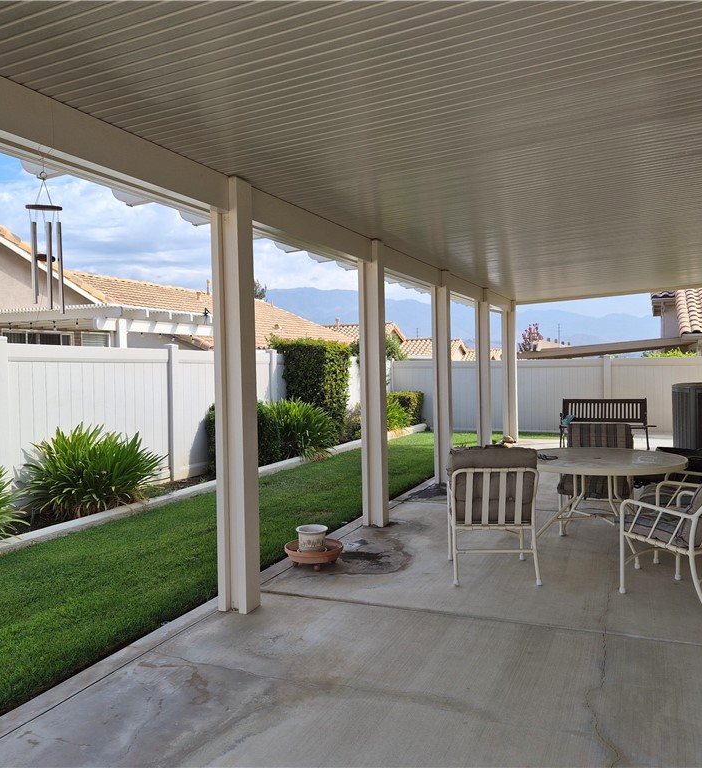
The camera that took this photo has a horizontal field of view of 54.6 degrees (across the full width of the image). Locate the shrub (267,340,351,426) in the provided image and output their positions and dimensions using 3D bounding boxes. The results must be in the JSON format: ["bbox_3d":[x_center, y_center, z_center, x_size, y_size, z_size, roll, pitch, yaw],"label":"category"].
[{"bbox_3d":[-0.668,0.193,11.773,1.110,1.781,0.949,-1,1,24],"label":"shrub"}]

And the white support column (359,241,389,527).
[{"bbox_3d":[0.217,0.012,6.341,0.185,2.608,0.165,-1,1,24],"label":"white support column"}]

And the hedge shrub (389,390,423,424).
[{"bbox_3d":[1.321,0.613,16.825,0.800,0.860,0.750,-1,1,24],"label":"hedge shrub"}]

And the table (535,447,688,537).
[{"bbox_3d":[1.992,0.963,5.487,1.300,0.735,1.300,-1,1,24],"label":"table"}]

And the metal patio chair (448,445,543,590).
[{"bbox_3d":[1.009,0.893,4.878,0.610,0.945,0.768,-1,1,4],"label":"metal patio chair"}]

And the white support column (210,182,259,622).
[{"bbox_3d":[-0.724,0.085,4.262,0.185,2.659,0.170,-1,1,24],"label":"white support column"}]

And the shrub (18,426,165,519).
[{"bbox_3d":[-2.606,0.897,6.920,1.051,0.847,1.256,-1,1,24],"label":"shrub"}]

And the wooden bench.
[{"bbox_3d":[4.420,0.687,11.862,1.416,0.839,0.584,-1,1,24],"label":"wooden bench"}]

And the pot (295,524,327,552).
[{"bbox_3d":[-0.301,1.186,5.190,0.240,0.165,0.240,-1,1,0],"label":"pot"}]

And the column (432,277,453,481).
[{"bbox_3d":[1.147,-0.055,8.470,0.185,2.608,0.165,-1,1,24],"label":"column"}]

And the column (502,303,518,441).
[{"bbox_3d":[2.934,-0.184,12.563,0.190,2.608,0.169,-1,1,24],"label":"column"}]

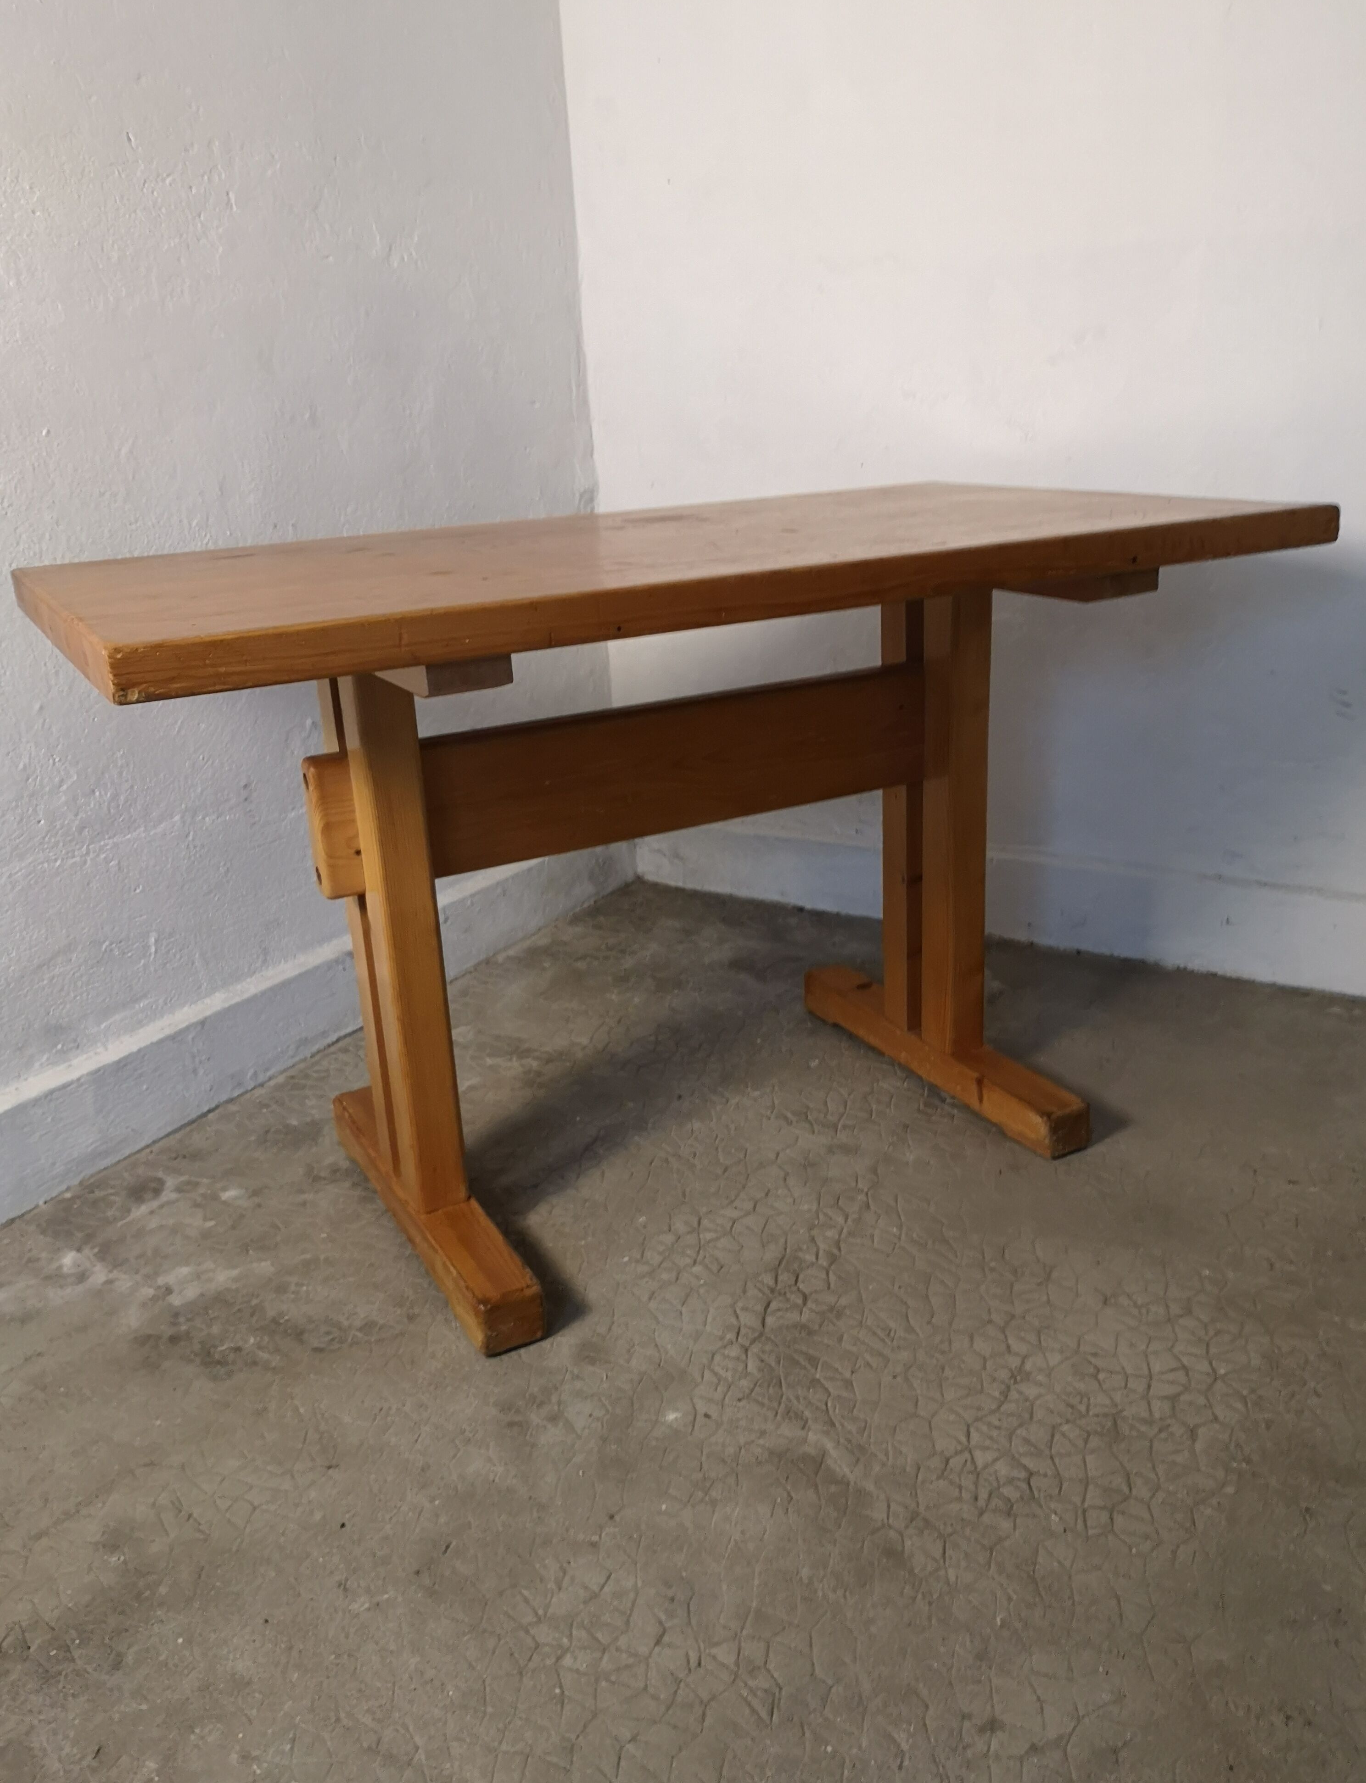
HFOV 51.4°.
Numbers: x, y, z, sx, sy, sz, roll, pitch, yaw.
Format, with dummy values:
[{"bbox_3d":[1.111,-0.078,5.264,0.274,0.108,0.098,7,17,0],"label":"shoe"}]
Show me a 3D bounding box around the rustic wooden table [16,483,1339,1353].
[{"bbox_3d":[0.004,-0.034,1.645,1.240,0.730,0.690,-13,21,-26],"label":"rustic wooden table"}]

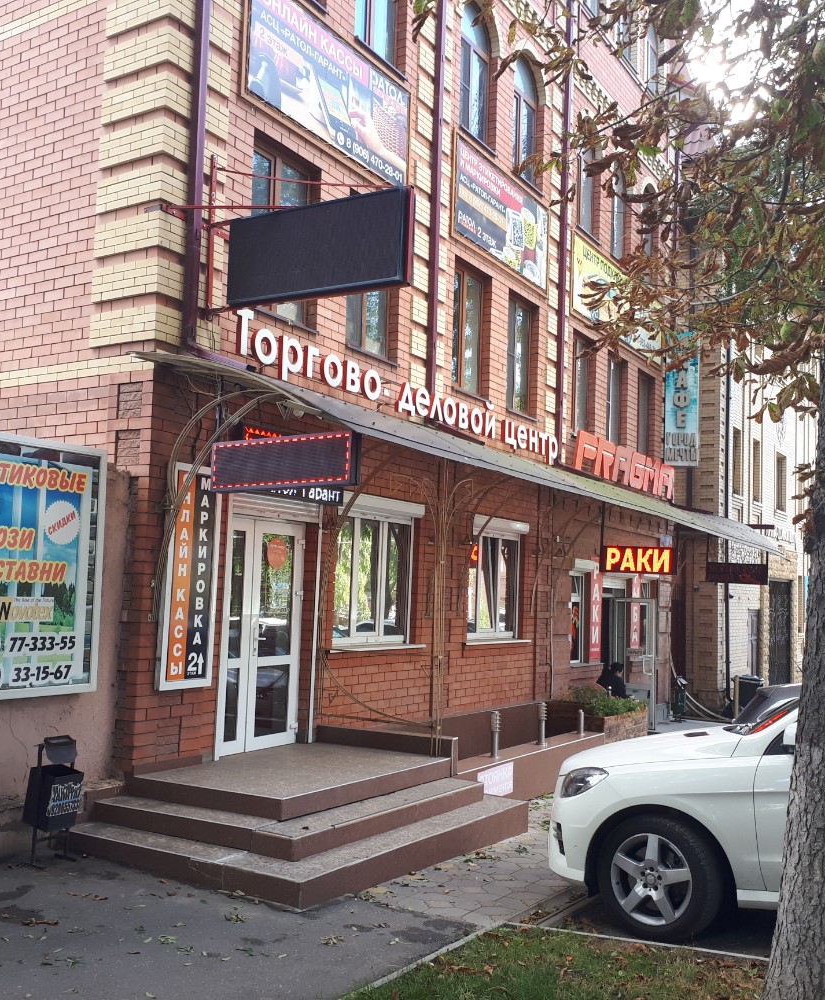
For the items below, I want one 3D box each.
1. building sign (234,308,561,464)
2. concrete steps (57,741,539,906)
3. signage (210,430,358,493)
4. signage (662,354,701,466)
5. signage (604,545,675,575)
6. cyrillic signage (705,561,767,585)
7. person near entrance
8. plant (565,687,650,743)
[{"bbox_3d":[0.277,-1.109,12.246,0.100,0.560,7.150,-2,-7,31],"label":"building sign"},{"bbox_3d":[-0.878,2.522,8.490,2.530,0.520,3.380,-2,-7,31],"label":"concrete steps"},{"bbox_3d":[-0.970,-0.270,7.752,1.310,0.380,0.100,-2,-7,31],"label":"signage"},{"bbox_3d":[5.060,-1.839,19.501,0.660,2.500,0.150,-2,-7,31],"label":"signage"},{"bbox_3d":[3.092,0.823,14.152,1.020,0.360,0.100,-2,-7,31],"label":"signage"},{"bbox_3d":[5.754,1.297,18.417,1.050,0.365,0.100,-2,-7,31],"label":"cyrillic signage"},{"bbox_3d":[3.237,3.183,16.321,0.750,1.240,0.550,-2,-6,28],"label":"person near entrance"},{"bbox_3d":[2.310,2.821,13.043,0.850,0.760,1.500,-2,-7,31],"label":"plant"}]

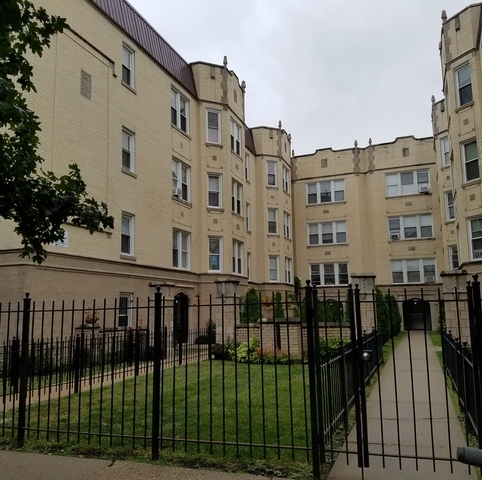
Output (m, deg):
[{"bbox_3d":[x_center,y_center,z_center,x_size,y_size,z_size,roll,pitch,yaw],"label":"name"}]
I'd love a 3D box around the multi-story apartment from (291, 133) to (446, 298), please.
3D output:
[{"bbox_3d":[9.872,0.153,36.597,10.032,12.920,8.000,-4,-9,20],"label":"multi-story apartment"}]

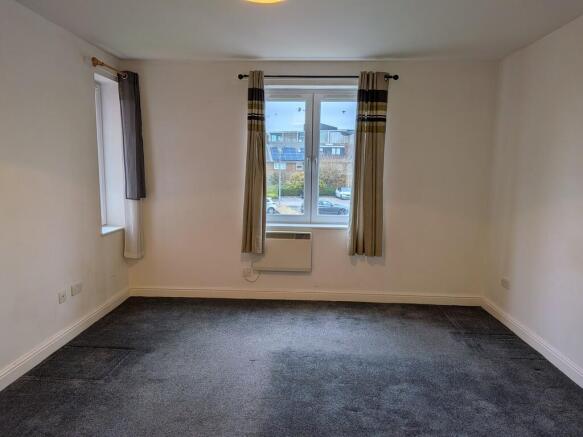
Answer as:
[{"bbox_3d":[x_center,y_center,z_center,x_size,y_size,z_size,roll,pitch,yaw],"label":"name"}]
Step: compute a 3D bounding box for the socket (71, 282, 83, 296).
[{"bbox_3d":[-1.745,0.581,3.301,0.014,0.086,0.146,1,7,2],"label":"socket"}]

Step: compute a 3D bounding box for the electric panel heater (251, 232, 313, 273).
[{"bbox_3d":[-0.092,0.331,4.105,0.600,0.398,0.095,1,7,2],"label":"electric panel heater"}]

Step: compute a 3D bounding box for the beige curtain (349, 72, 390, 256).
[{"bbox_3d":[0.756,-0.500,3.910,0.327,1.769,0.140,1,7,2],"label":"beige curtain"}]

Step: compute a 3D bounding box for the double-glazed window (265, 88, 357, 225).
[{"bbox_3d":[0.222,-0.631,4.219,1.200,1.390,0.070,1,7,2],"label":"double-glazed window"}]

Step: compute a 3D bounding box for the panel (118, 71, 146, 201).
[{"bbox_3d":[-1.575,-0.803,3.964,0.190,1.230,0.190,1,7,2],"label":"panel"}]

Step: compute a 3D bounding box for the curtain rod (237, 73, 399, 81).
[{"bbox_3d":[0.248,-1.340,3.834,1.531,0.055,0.056,1,7,2],"label":"curtain rod"}]

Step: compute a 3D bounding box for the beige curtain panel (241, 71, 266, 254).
[{"bbox_3d":[-0.373,-0.522,3.955,0.233,1.767,0.130,1,7,2],"label":"beige curtain panel"}]

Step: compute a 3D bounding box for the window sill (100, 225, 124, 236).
[{"bbox_3d":[-1.806,0.121,3.923,0.197,0.026,0.465,1,7,2],"label":"window sill"}]

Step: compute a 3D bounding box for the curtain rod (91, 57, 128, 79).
[{"bbox_3d":[-1.618,-1.340,3.650,0.070,0.070,0.660,1,7,2],"label":"curtain rod"}]

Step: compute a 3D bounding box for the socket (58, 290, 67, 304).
[{"bbox_3d":[-1.753,0.605,3.110,0.014,0.086,0.086,1,7,2],"label":"socket"}]

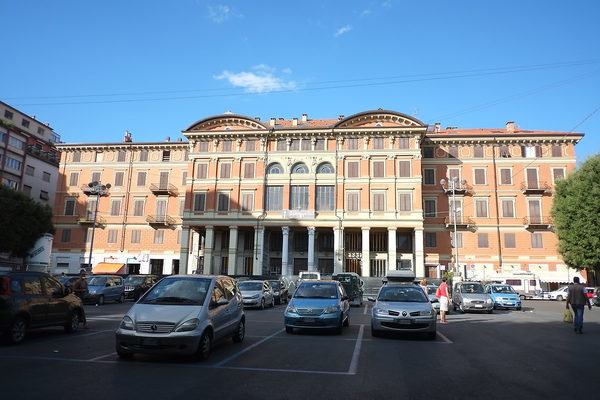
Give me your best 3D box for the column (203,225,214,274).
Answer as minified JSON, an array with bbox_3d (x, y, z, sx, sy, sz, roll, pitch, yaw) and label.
[{"bbox_3d":[-11.498,6.923,57.259,1.080,7.042,1.020,0,-10,6],"label":"column"}]

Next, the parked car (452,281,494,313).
[{"bbox_3d":[10.117,5.667,26.418,1.780,1.660,4.400,-1,-11,14],"label":"parked car"}]

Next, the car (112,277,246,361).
[{"bbox_3d":[-2.359,2.415,9.680,1.740,1.580,3.600,0,-11,8],"label":"car"}]

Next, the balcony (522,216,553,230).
[{"bbox_3d":[29.959,2.950,57.086,3.300,1.600,1.150,0,-10,6],"label":"balcony"}]

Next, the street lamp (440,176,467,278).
[{"bbox_3d":[12.931,2.433,37.151,2.100,9.000,2.100,0,-11,7],"label":"street lamp"}]

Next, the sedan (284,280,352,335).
[{"bbox_3d":[0.645,3.337,14.320,1.670,1.510,3.850,-1,-10,10],"label":"sedan"}]

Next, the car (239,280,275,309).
[{"bbox_3d":[-2.529,5.238,25.207,1.700,1.480,4.050,0,-11,7],"label":"car"}]

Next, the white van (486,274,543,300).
[{"bbox_3d":[25.169,10.176,53.000,5.700,2.850,2.200,0,-10,6],"label":"white van"}]

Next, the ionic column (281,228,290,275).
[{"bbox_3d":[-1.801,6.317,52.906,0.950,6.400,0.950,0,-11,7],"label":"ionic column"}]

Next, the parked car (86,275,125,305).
[{"bbox_3d":[-11.218,5.088,25.379,1.520,1.440,3.340,1,-11,4],"label":"parked car"}]

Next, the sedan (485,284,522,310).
[{"bbox_3d":[13.025,6.234,28.968,1.600,1.540,3.540,-1,-11,11],"label":"sedan"}]

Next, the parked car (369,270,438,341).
[{"bbox_3d":[3.226,3.196,14.147,1.800,1.850,4.450,-1,-11,12],"label":"parked car"}]

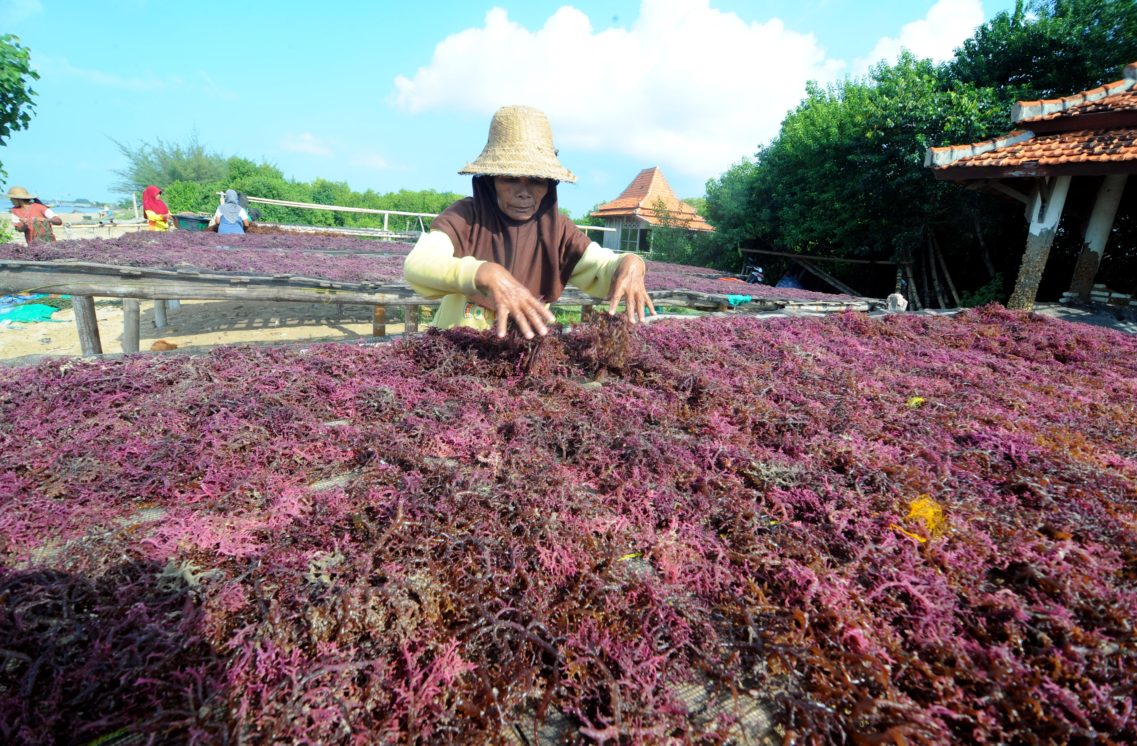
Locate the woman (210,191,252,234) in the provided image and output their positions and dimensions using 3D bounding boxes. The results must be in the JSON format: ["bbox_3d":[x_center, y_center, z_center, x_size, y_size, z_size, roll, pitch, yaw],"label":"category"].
[{"bbox_3d":[-5.360,-2.120,8.108,0.480,1.540,0.360,-6,18,-30],"label":"woman"}]

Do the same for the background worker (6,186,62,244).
[{"bbox_3d":[-7.419,-1.784,7.090,0.500,1.560,0.400,-3,17,-21],"label":"background worker"}]

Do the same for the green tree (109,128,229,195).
[{"bbox_3d":[-25.291,-12.418,32.204,5.600,6.200,5.200,3,16,0],"label":"green tree"}]

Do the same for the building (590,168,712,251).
[{"bbox_3d":[6.472,-12.965,39.887,6.500,6.600,8.300,-3,17,-21],"label":"building"}]

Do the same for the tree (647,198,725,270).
[{"bbox_3d":[3.676,-4.237,15.895,2.200,2.400,2.100,3,16,0],"label":"tree"}]

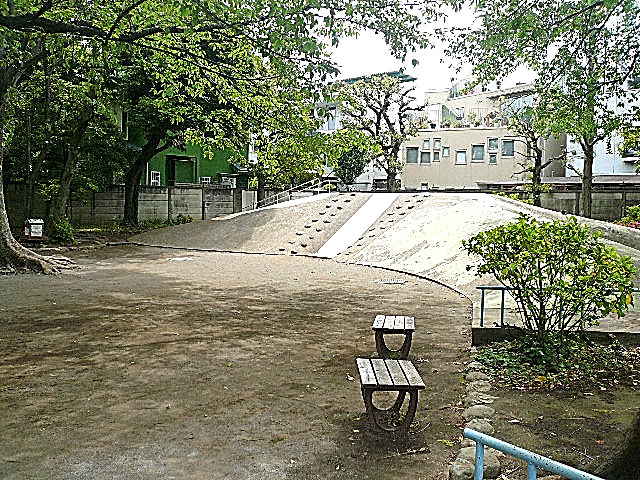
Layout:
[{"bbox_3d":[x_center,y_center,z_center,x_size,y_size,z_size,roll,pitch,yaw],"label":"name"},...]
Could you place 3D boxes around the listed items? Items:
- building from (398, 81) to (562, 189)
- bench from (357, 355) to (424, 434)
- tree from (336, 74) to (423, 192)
[{"bbox_3d":[9.300,-4.450,30.982,9.200,8.200,7.500,1,4,8],"label":"building"},{"bbox_3d":[0.523,1.179,3.967,0.440,0.350,0.670,0,4,1],"label":"bench"},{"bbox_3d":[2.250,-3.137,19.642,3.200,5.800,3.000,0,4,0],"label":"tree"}]

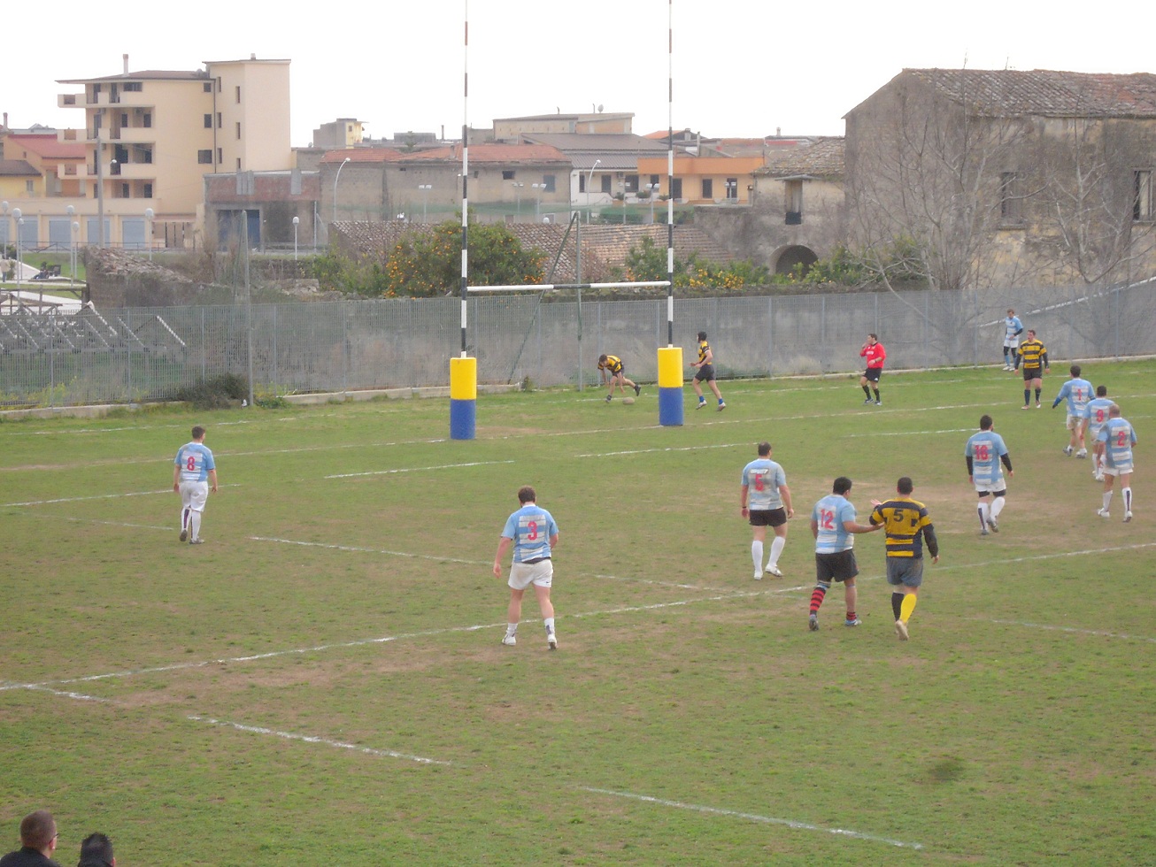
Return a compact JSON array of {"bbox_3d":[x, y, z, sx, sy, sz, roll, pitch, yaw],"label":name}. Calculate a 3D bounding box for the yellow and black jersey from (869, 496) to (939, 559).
[{"bbox_3d":[3.796,1.099,43.556,0.730,0.710,0.420,2,5,23],"label":"yellow and black jersey"}]

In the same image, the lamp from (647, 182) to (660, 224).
[{"bbox_3d":[5.637,-15.676,280.225,1.000,6.200,0.400,1,4,18],"label":"lamp"}]

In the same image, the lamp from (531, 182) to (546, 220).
[{"bbox_3d":[-2.707,-14.681,258.193,1.000,5.300,0.400,0,4,0],"label":"lamp"}]

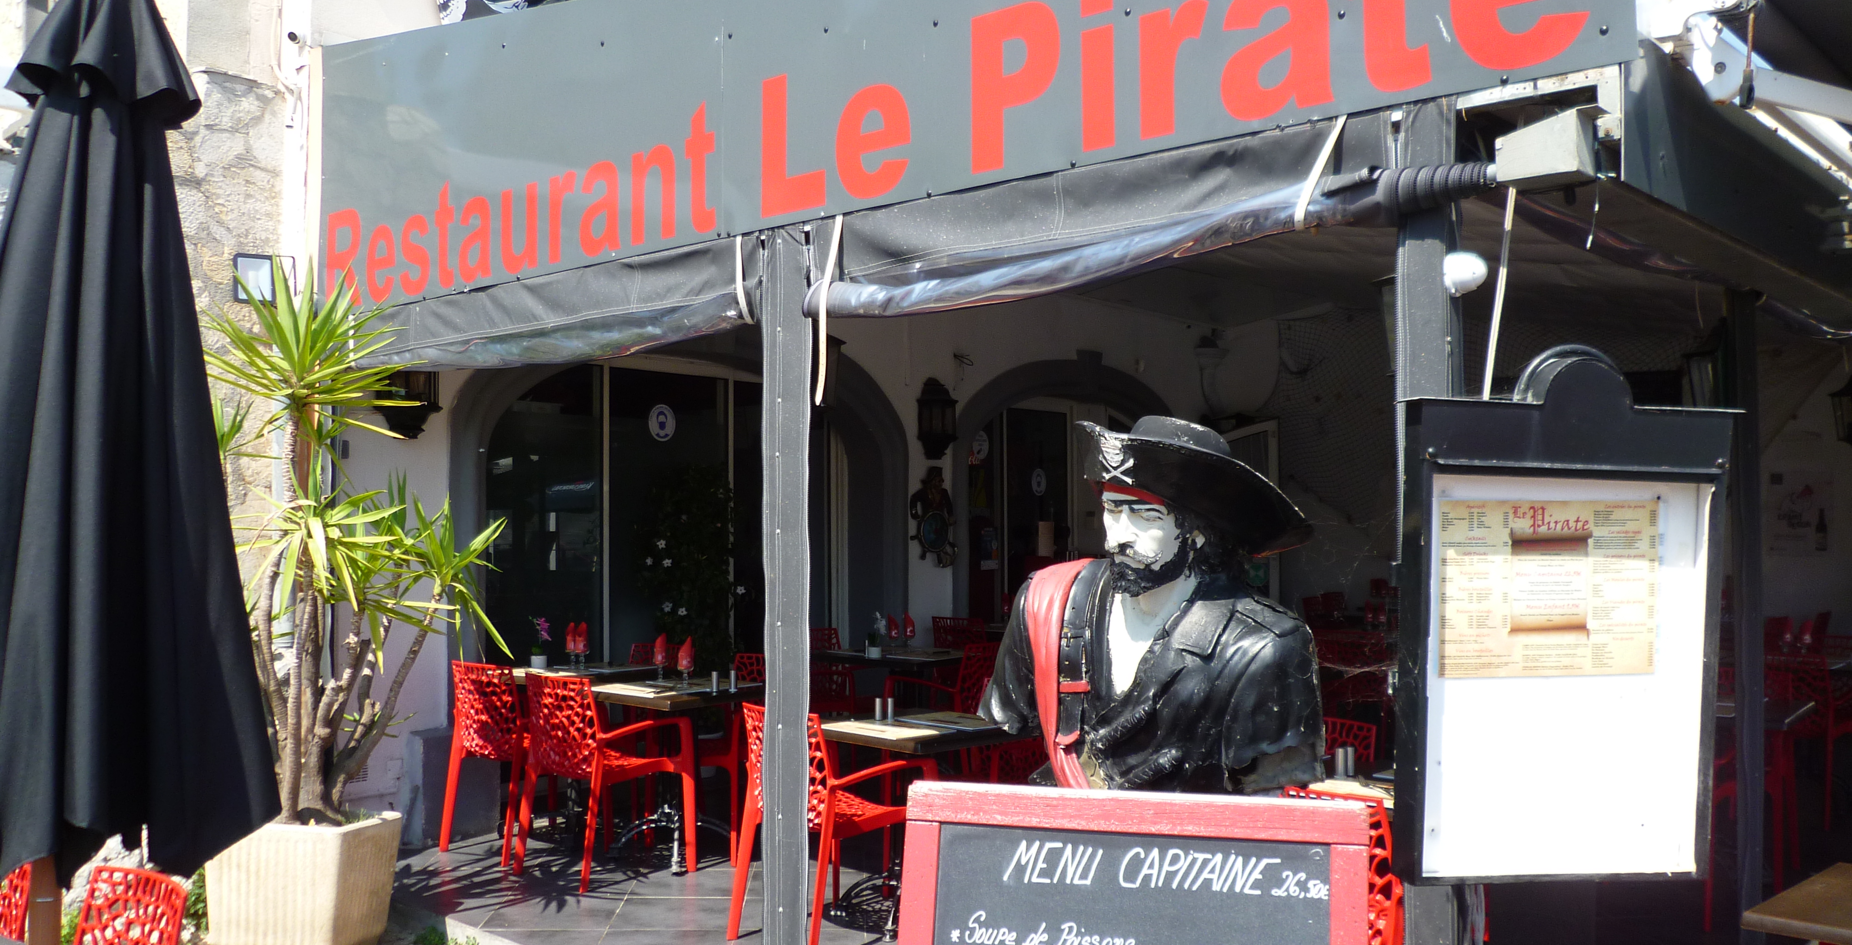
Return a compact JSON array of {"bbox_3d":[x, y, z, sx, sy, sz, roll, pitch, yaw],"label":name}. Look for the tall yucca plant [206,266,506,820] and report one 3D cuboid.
[{"bbox_3d":[-2.130,0.251,5.497,1.120,2.000,1.020,0,-1,-15],"label":"tall yucca plant"}]

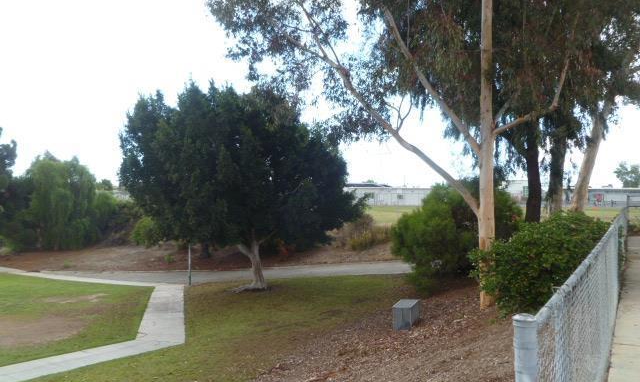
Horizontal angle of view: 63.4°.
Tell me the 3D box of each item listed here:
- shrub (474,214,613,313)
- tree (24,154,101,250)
[{"bbox_3d":[3.943,1.302,9.300,2.430,1.830,2.200,0,-1,0],"label":"shrub"},{"bbox_3d":[-16.414,0.669,33.000,4.750,6.000,4.800,0,-1,0],"label":"tree"}]

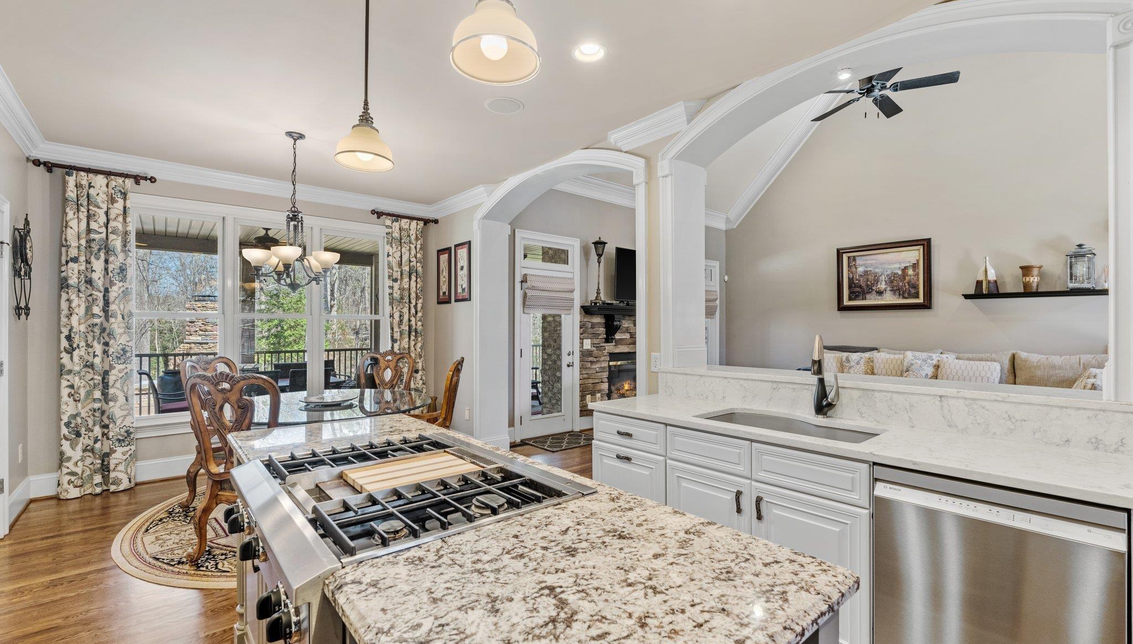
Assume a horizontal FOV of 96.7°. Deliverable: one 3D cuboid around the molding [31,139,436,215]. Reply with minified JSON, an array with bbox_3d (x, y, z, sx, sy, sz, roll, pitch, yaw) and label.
[{"bbox_3d":[-2.798,-1.296,4.868,3.325,0.130,0.105,0,-1,-40],"label":"molding"}]

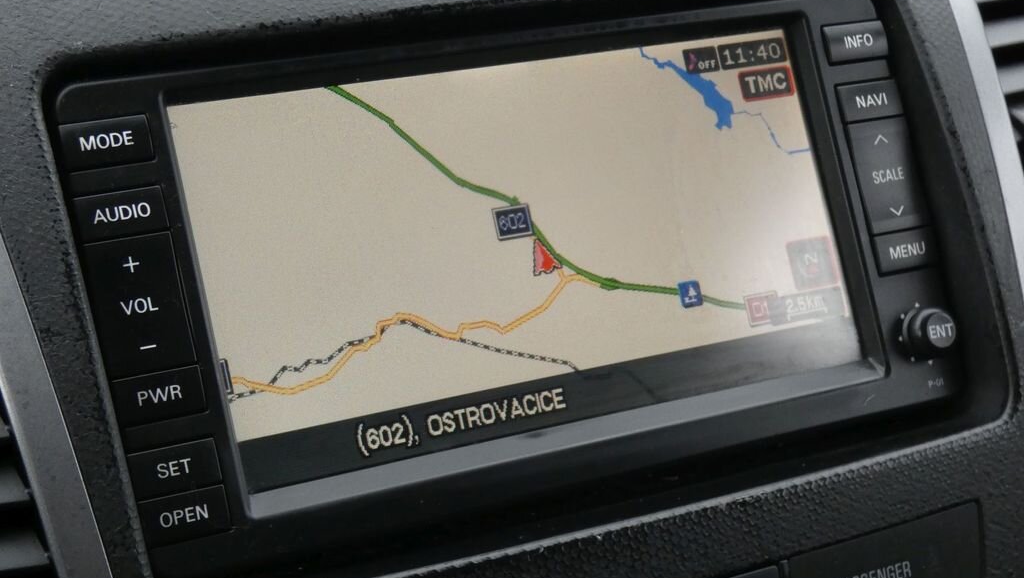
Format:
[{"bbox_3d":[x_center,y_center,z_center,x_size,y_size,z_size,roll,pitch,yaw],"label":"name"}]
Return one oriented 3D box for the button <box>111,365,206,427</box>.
[{"bbox_3d":[-0.070,0.022,0.369,0.018,0.009,0.004,-10,-5,-25],"label":"button"}]

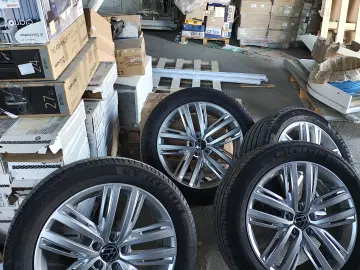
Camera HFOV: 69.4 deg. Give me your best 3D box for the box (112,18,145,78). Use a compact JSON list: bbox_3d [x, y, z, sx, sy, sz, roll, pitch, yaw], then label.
[{"bbox_3d":[-0.432,-0.762,2.226,0.250,0.380,0.360,-2,35,-6],"label":"box"}]

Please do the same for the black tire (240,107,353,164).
[{"bbox_3d":[0.684,0.201,1.493,0.715,0.237,0.715,-21,83,-29],"label":"black tire"}]

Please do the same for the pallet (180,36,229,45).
[{"bbox_3d":[0.477,-1.867,4.828,0.830,0.120,0.950,4,35,3],"label":"pallet"}]

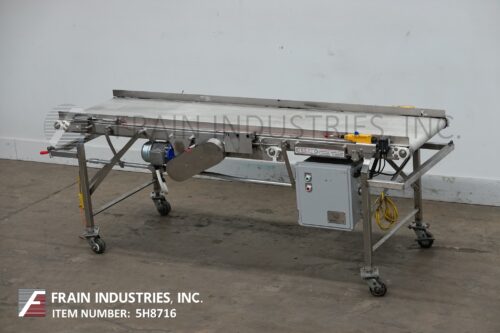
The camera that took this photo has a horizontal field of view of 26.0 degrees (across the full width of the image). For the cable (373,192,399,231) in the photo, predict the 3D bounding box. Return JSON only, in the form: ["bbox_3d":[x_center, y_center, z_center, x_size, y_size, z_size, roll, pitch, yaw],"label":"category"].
[{"bbox_3d":[0.769,0.255,6.139,0.120,0.218,0.078,5,19,30],"label":"cable"}]

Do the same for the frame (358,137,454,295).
[{"bbox_3d":[0.972,0.290,6.464,0.296,0.762,0.863,5,19,30],"label":"frame"}]

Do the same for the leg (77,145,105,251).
[{"bbox_3d":[-1.060,0.225,7.213,0.130,0.770,0.109,5,19,30],"label":"leg"}]

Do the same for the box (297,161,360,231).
[{"bbox_3d":[0.482,0.149,6.381,0.357,0.389,0.185,5,19,30],"label":"box"}]

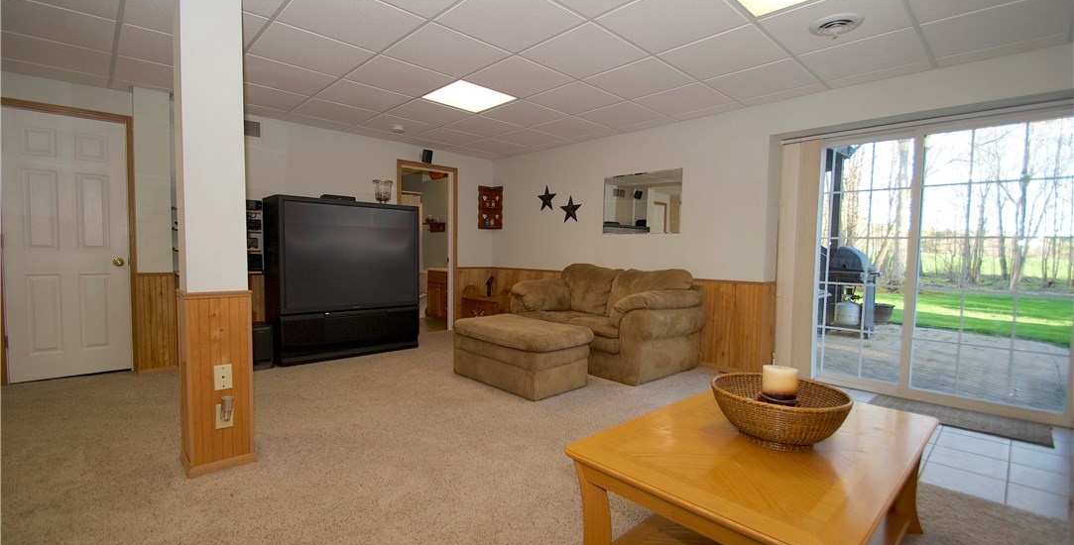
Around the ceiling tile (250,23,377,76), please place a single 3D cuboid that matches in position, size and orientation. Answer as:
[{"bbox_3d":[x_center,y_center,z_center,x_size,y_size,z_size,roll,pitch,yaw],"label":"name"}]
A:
[{"bbox_3d":[-1.426,-1.408,2.858,0.600,0.025,0.600,-2,4,-44],"label":"ceiling tile"}]

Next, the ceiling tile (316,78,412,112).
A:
[{"bbox_3d":[-1.412,-1.454,3.729,0.605,0.025,0.605,-3,5,-44],"label":"ceiling tile"}]

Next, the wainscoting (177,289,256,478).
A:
[{"bbox_3d":[-1.551,0.503,2.175,0.265,0.835,0.280,-2,5,-44],"label":"wainscoting"}]

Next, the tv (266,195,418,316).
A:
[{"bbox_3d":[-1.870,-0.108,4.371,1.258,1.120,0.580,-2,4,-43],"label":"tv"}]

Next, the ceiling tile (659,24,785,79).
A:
[{"bbox_3d":[1.160,-1.366,2.827,0.605,0.025,0.605,-3,5,-44],"label":"ceiling tile"}]

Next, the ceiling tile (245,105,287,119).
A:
[{"bbox_3d":[-2.594,-1.492,4.067,0.602,0.020,0.309,-2,4,-44],"label":"ceiling tile"}]

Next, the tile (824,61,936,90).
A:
[{"bbox_3d":[2.304,-1.361,3.070,0.169,0.020,0.602,-2,4,-44],"label":"tile"}]

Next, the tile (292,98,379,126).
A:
[{"bbox_3d":[-1.836,-1.487,4.156,0.600,0.025,0.600,-2,4,-44],"label":"tile"}]

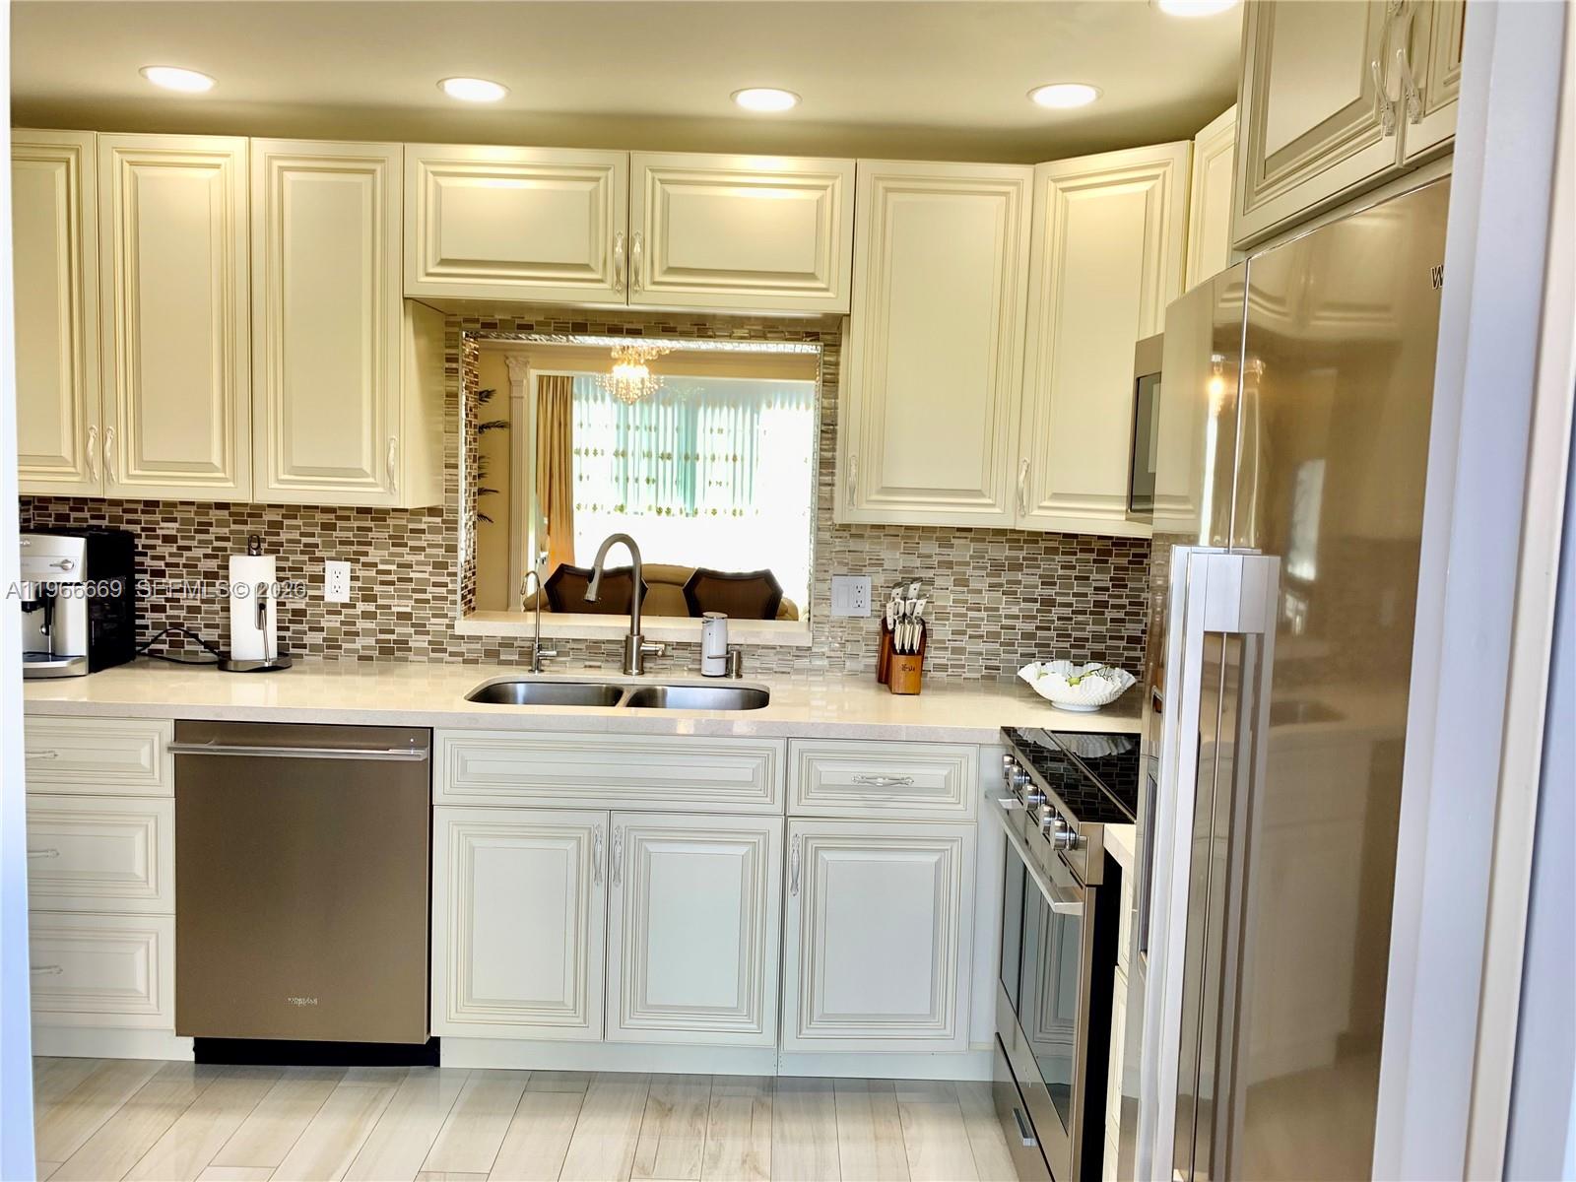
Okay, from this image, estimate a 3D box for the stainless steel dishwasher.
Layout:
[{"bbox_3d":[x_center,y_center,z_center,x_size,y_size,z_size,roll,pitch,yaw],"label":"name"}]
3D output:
[{"bbox_3d":[-1.159,0.672,3.104,0.603,0.792,0.622,2,6,-1],"label":"stainless steel dishwasher"}]

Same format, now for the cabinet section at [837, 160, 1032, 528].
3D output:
[{"bbox_3d":[0.377,-0.631,3.153,0.441,0.903,0.345,2,5,0],"label":"cabinet section"}]

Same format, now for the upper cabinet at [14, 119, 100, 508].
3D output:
[{"bbox_3d":[-1.918,-0.708,3.142,0.370,0.914,0.326,2,5,-1],"label":"upper cabinet"}]

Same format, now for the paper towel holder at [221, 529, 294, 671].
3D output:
[{"bbox_3d":[-1.460,0.025,3.247,0.189,0.371,0.189,2,6,-1],"label":"paper towel holder"}]

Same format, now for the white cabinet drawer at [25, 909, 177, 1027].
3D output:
[{"bbox_3d":[-1.811,0.879,3.135,0.673,0.287,0.605,2,6,-1],"label":"white cabinet drawer"}]

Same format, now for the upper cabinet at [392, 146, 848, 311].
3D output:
[{"bbox_3d":[-0.400,-0.926,3.136,1.134,0.380,0.338,2,6,-1],"label":"upper cabinet"}]

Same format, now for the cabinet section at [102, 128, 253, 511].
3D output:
[{"bbox_3d":[-1.535,-0.693,3.141,0.380,0.903,0.345,2,5,0],"label":"cabinet section"}]

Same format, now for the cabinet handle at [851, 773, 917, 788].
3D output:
[{"bbox_3d":[0.227,0.449,2.797,0.155,0.028,0.030,2,6,-1],"label":"cabinet handle"}]

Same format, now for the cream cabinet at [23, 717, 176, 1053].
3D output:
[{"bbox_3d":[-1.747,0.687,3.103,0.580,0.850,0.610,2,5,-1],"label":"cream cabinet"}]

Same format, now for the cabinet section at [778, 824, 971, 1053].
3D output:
[{"bbox_3d":[0.211,0.797,3.128,0.455,0.567,0.610,2,5,0],"label":"cabinet section"}]

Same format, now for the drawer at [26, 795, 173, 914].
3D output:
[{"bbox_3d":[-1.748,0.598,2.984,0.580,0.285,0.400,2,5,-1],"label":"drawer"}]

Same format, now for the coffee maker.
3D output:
[{"bbox_3d":[-1.945,0.023,3.175,0.280,0.360,0.370,2,5,-1],"label":"coffee maker"}]

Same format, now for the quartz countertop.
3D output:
[{"bbox_3d":[-0.466,0.279,3.084,3.297,0.037,0.673,2,6,-1],"label":"quartz countertop"}]

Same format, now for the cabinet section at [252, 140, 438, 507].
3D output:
[{"bbox_3d":[-1.155,-0.681,3.143,0.381,0.903,0.345,2,5,0],"label":"cabinet section"}]

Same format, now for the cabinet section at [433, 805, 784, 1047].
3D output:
[{"bbox_3d":[-0.430,0.776,3.124,0.828,0.567,0.610,2,5,0],"label":"cabinet section"}]

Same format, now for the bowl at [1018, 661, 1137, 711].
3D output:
[{"bbox_3d":[0.748,0.254,3.080,0.305,0.097,0.295,2,5,0],"label":"bowl"}]

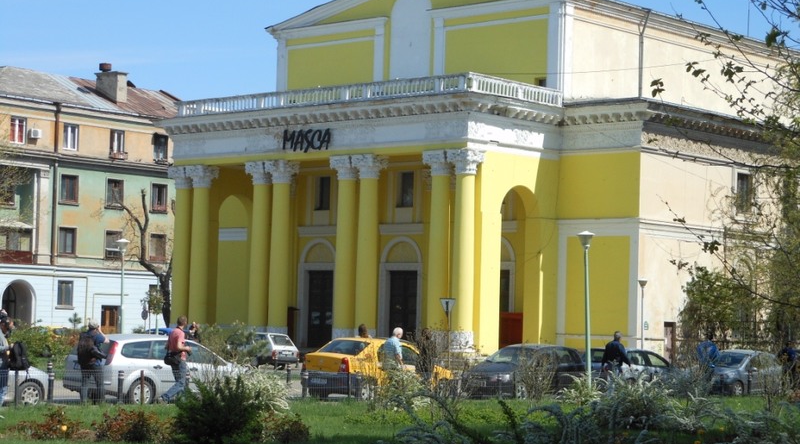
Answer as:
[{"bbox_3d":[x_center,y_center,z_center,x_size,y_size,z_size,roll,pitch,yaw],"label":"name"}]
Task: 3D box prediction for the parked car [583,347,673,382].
[{"bbox_3d":[6.396,4.186,48.504,1.720,1.420,4.250,-1,-5,39],"label":"parked car"}]

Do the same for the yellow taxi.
[{"bbox_3d":[-0.434,3.636,43.558,1.740,1.520,4.250,-2,-5,44],"label":"yellow taxi"}]

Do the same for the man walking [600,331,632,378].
[{"bbox_3d":[5.677,3.756,46.054,0.700,1.760,0.450,0,-4,30],"label":"man walking"}]

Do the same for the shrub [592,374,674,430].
[{"bbox_3d":[4.138,3.162,31.130,1.350,0.980,1.200,2,-3,0],"label":"shrub"}]

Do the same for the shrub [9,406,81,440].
[{"bbox_3d":[-4.803,2.710,23.772,0.931,0.396,0.800,2,-4,0],"label":"shrub"}]

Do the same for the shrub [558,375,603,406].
[{"bbox_3d":[4.164,3.865,40.522,0.950,0.720,0.900,2,-3,0],"label":"shrub"}]

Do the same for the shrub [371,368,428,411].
[{"bbox_3d":[-0.010,3.403,36.026,1.150,0.850,1.050,2,-3,0],"label":"shrub"}]

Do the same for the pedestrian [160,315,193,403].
[{"bbox_3d":[-4.445,2.740,34.890,0.600,1.743,0.520,4,-4,-32],"label":"pedestrian"}]

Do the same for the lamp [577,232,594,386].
[{"bbox_3d":[4.514,2.269,41.948,0.420,4.110,0.420,-1,-4,0],"label":"lamp"}]

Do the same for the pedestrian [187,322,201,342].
[{"bbox_3d":[-7.512,4.525,64.051,0.500,1.680,0.400,-1,-4,37],"label":"pedestrian"}]

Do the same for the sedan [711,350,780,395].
[{"bbox_3d":[10.013,4.497,52.102,1.720,1.450,4.300,-1,-5,40],"label":"sedan"}]

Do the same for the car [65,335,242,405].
[{"bbox_3d":[-4.862,3.154,37.569,4.450,1.490,1.840,5,-5,-40],"label":"car"}]

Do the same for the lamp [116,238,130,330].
[{"bbox_3d":[-7.983,2.512,50.622,0.410,4.000,0.410,2,-3,0],"label":"lamp"}]

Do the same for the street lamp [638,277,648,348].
[{"bbox_3d":[10.632,4.617,76.880,0.400,4.240,0.400,2,-4,0],"label":"street lamp"}]

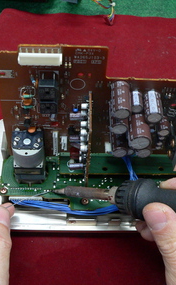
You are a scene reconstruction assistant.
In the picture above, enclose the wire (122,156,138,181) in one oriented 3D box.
[{"bbox_3d":[0.036,0.022,0.338,0.013,0.011,0.021,1,53,-2],"label":"wire"}]

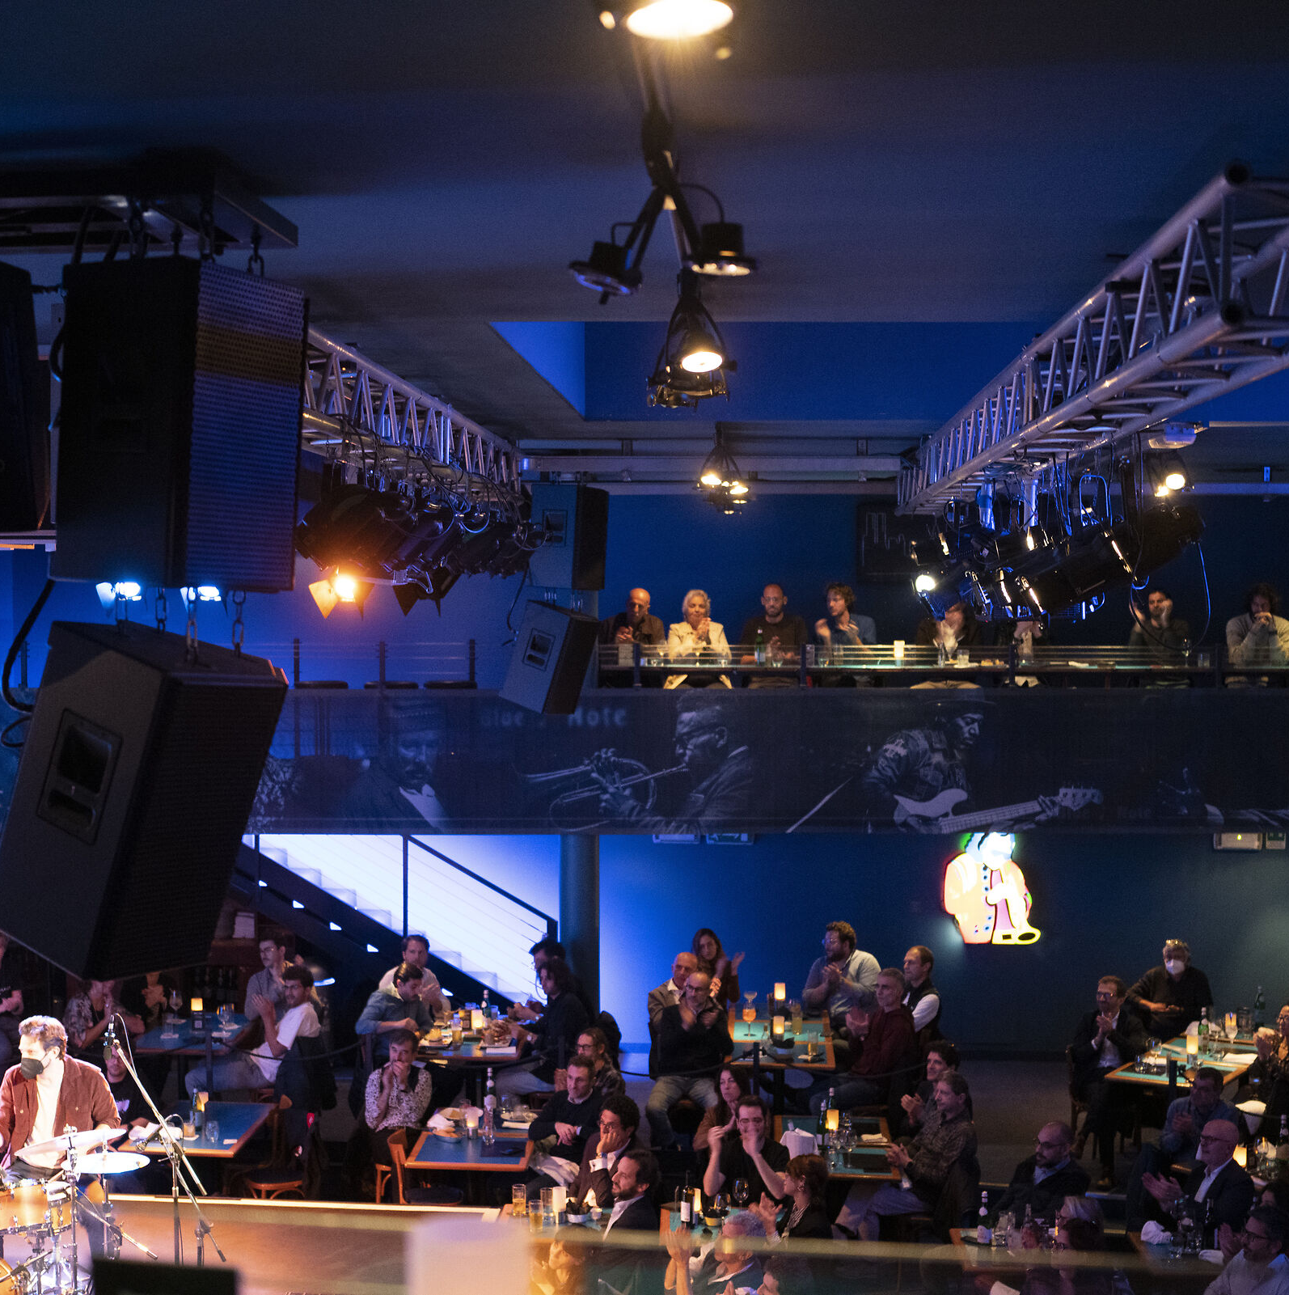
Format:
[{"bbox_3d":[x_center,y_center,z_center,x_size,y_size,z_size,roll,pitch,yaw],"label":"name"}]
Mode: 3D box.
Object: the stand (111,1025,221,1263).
[{"bbox_3d":[-1.857,2.155,8.519,0.650,1.400,0.600,0,2,0],"label":"stand"}]

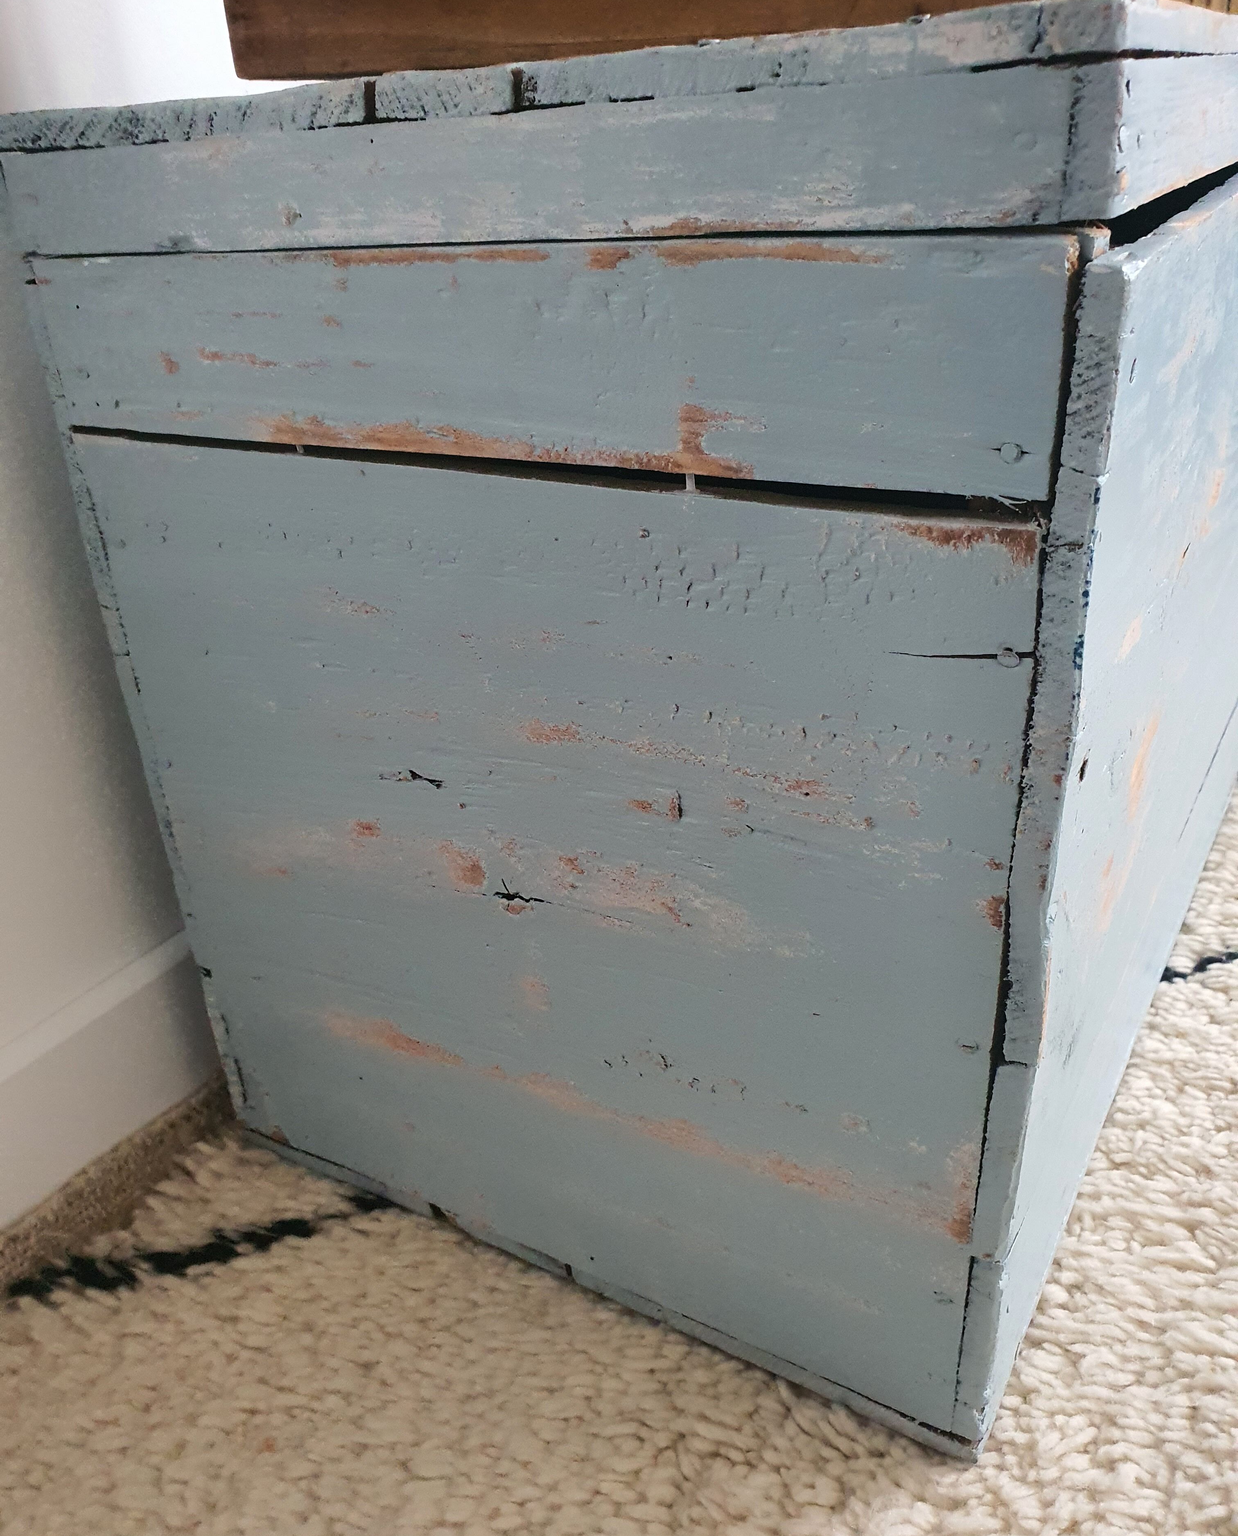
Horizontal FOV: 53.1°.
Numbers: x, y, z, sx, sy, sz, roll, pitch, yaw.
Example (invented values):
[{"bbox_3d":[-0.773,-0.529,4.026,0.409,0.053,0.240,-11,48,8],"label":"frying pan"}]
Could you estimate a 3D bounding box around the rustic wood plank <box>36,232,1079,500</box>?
[{"bbox_3d":[-0.058,-0.147,0.439,0.419,0.070,0.015,12,30,28],"label":"rustic wood plank"}]

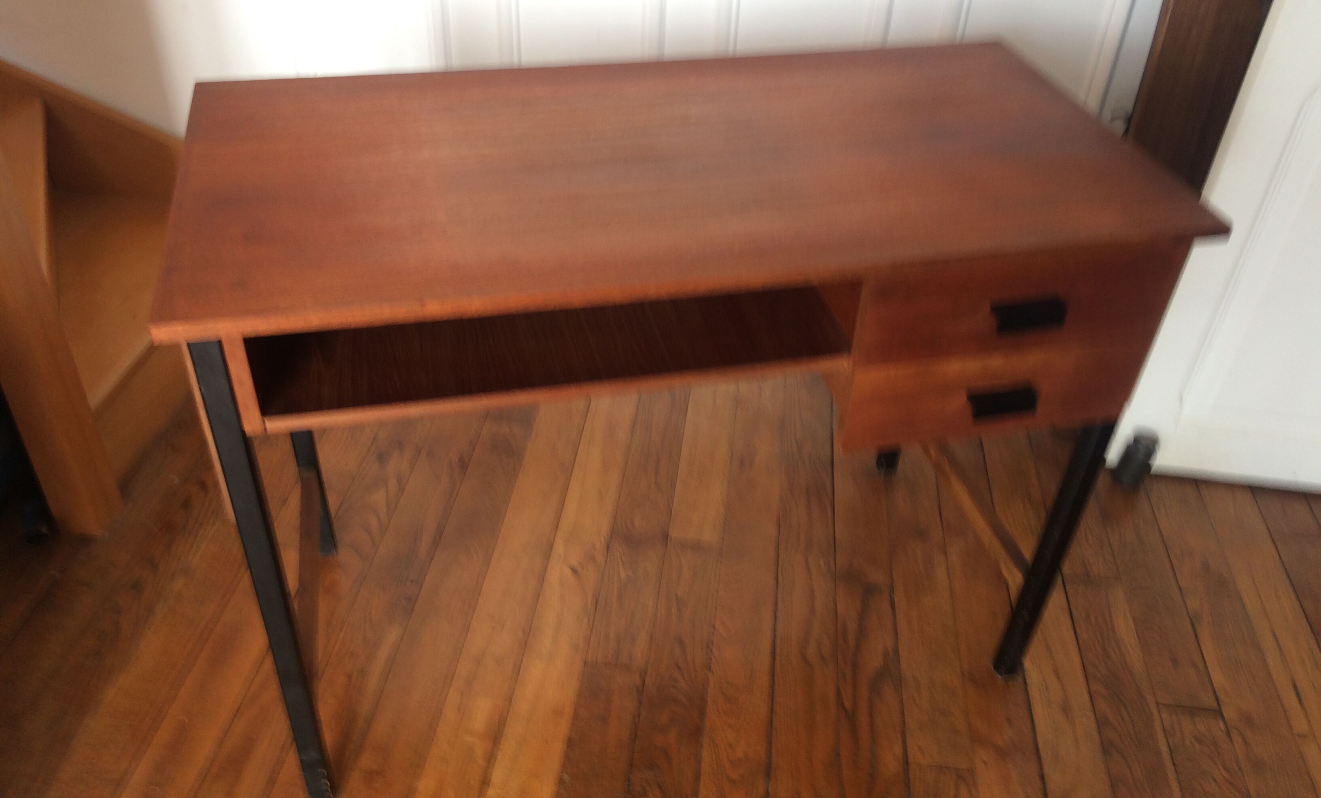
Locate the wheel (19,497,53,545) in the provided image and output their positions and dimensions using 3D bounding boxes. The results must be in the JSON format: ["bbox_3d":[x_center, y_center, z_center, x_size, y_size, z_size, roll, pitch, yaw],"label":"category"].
[{"bbox_3d":[-0.963,0.187,1.711,0.038,0.068,0.044,-7,39,-13],"label":"wheel"}]

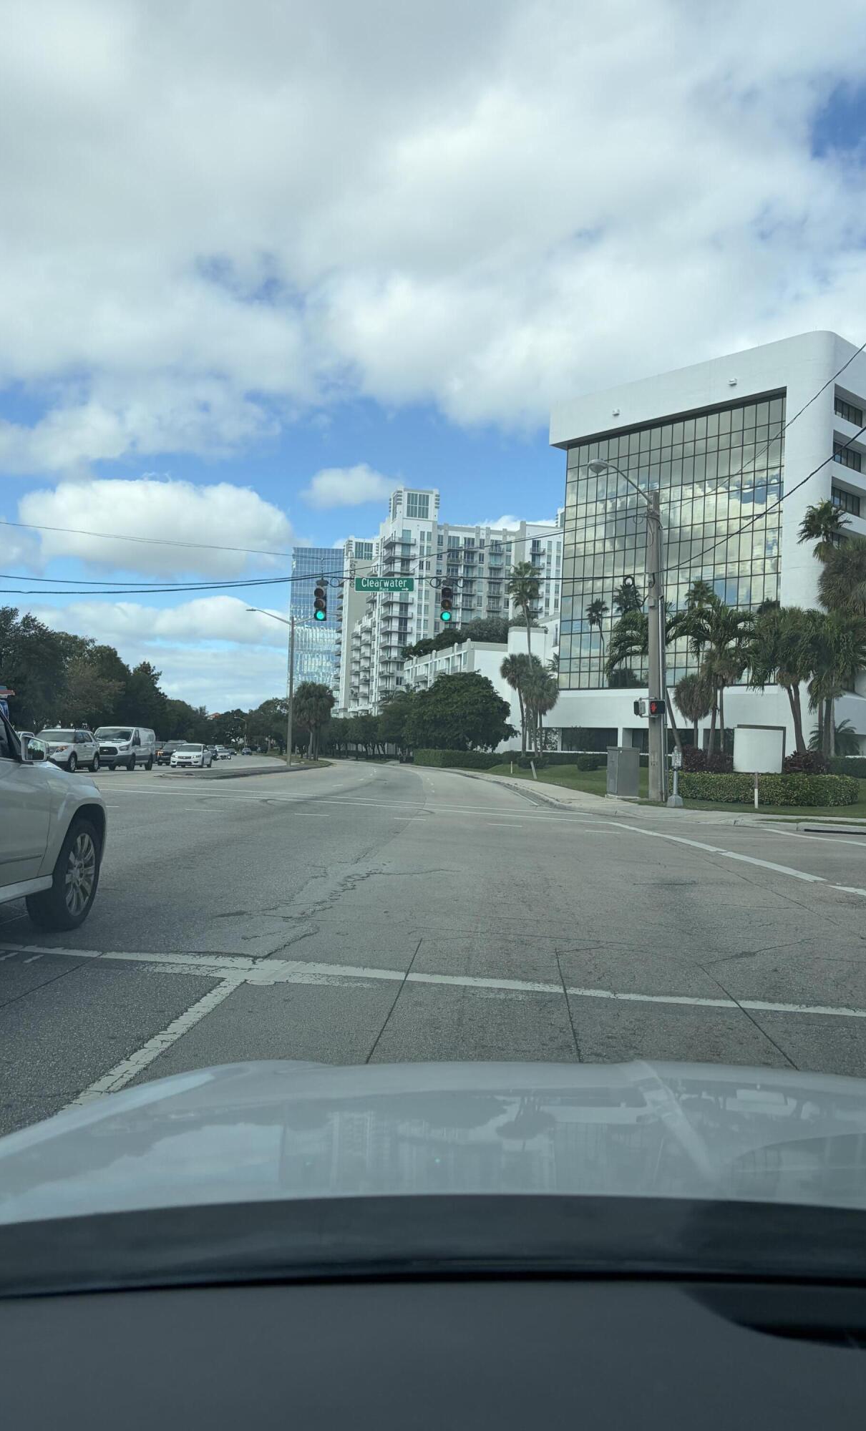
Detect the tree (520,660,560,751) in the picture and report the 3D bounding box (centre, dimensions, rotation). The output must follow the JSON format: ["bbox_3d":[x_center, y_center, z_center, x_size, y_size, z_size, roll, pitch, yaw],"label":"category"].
[{"bbox_3d":[8.650,-0.412,88.000,3.000,8.400,3.000,3,-2,0],"label":"tree"}]

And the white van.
[{"bbox_3d":[-15.150,1.590,52.400,2.070,2.100,5.650,3,-2,-2],"label":"white van"}]

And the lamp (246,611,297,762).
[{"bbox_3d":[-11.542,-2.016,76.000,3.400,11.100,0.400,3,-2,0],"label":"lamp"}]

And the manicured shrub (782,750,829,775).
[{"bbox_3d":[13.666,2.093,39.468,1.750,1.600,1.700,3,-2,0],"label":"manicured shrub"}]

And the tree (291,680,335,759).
[{"bbox_3d":[-12.694,0.588,113.000,4.600,8.300,4.600,3,-2,0],"label":"tree"}]

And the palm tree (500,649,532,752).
[{"bbox_3d":[6.911,-0.641,88.000,2.900,8.800,2.900,3,-2,0],"label":"palm tree"}]

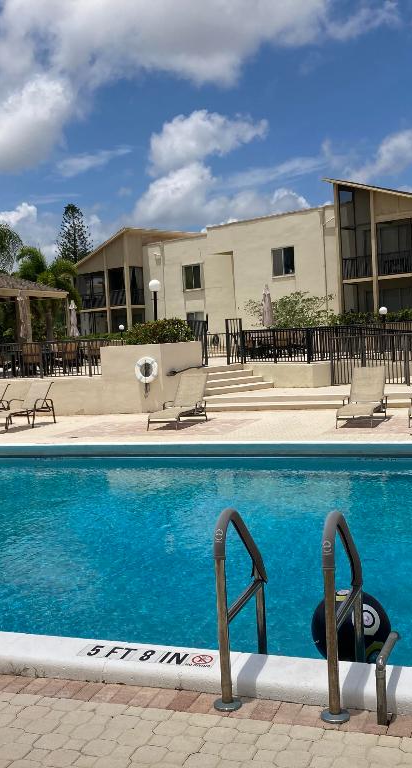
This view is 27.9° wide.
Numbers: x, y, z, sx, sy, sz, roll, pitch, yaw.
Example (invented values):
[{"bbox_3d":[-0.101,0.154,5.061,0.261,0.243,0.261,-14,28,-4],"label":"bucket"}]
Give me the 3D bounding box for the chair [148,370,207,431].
[{"bbox_3d":[-0.561,0.335,16.853,0.700,1.030,1.800,-2,3,21],"label":"chair"}]

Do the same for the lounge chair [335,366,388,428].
[{"bbox_3d":[2.850,0.227,15.222,0.660,0.980,1.620,-2,3,21],"label":"lounge chair"}]

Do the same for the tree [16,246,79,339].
[{"bbox_3d":[-6.708,-3.337,35.877,2.700,5.121,2.700,-3,3,-10],"label":"tree"}]

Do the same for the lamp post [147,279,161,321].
[{"bbox_3d":[-1.477,-1.789,24.441,0.350,2.608,0.350,-3,3,0],"label":"lamp post"}]

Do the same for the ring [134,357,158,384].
[{"bbox_3d":[-1.404,-0.324,19.608,0.620,0.620,0.100,-2,3,20],"label":"ring"}]

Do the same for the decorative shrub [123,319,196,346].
[{"bbox_3d":[-1.225,-1.316,21.861,1.850,0.780,1.600,-3,3,0],"label":"decorative shrub"}]

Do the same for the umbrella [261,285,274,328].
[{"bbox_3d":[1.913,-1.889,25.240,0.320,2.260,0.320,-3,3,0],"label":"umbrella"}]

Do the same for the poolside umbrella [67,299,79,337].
[{"bbox_3d":[-4.516,-1.740,28.448,0.420,2.319,0.420,-3,3,0],"label":"poolside umbrella"}]

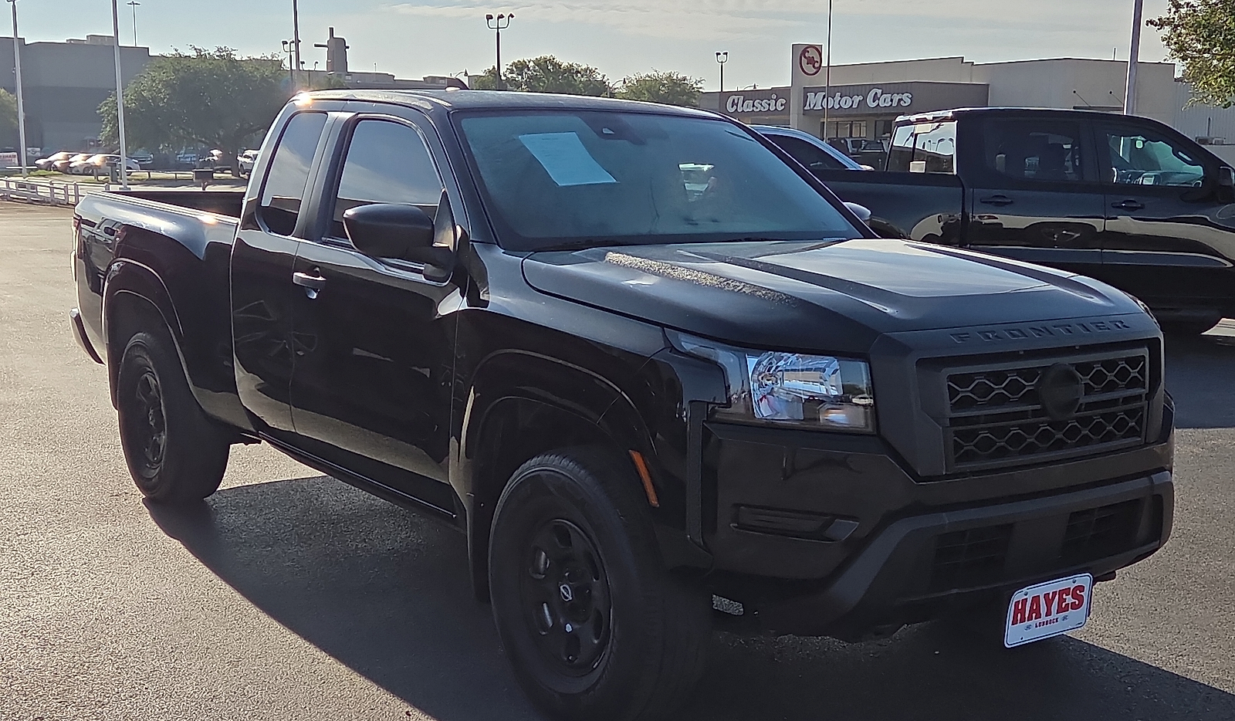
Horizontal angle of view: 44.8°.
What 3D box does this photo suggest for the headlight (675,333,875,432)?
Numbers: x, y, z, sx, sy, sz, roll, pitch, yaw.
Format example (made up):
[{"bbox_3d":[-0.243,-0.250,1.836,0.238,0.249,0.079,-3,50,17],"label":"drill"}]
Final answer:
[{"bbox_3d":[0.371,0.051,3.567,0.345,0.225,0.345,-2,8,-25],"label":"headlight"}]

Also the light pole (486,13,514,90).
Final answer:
[{"bbox_3d":[-5.701,-12.659,72.577,1.350,8.100,1.000,-2,9,-17],"label":"light pole"}]

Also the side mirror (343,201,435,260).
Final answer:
[{"bbox_3d":[-0.679,-0.385,4.483,0.225,0.168,0.165,-3,9,-29],"label":"side mirror"}]

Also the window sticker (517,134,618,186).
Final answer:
[{"bbox_3d":[-0.158,-0.653,4.860,0.216,0.012,0.268,-9,49,-32],"label":"window sticker"}]

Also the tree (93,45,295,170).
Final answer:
[{"bbox_3d":[-24.692,-14.605,87.451,11.300,7.700,10.300,1,8,0],"label":"tree"}]

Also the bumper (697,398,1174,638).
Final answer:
[{"bbox_3d":[1.018,0.355,3.950,1.840,0.540,0.400,-5,10,-36],"label":"bumper"}]

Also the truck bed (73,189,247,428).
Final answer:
[{"bbox_3d":[-1.335,-0.345,7.046,1.870,0.840,2.020,-5,10,-36],"label":"truck bed"}]

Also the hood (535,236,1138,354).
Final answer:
[{"bbox_3d":[0.688,-0.209,4.329,1.520,0.200,1.370,-5,10,-36],"label":"hood"}]

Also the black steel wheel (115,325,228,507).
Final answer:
[{"bbox_3d":[-1.973,0.235,6.655,0.262,0.775,0.777,-5,10,-36],"label":"black steel wheel"}]

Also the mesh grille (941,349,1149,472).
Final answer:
[{"bbox_3d":[1.098,0.120,3.797,0.805,0.260,0.065,-5,10,-36],"label":"mesh grille"}]

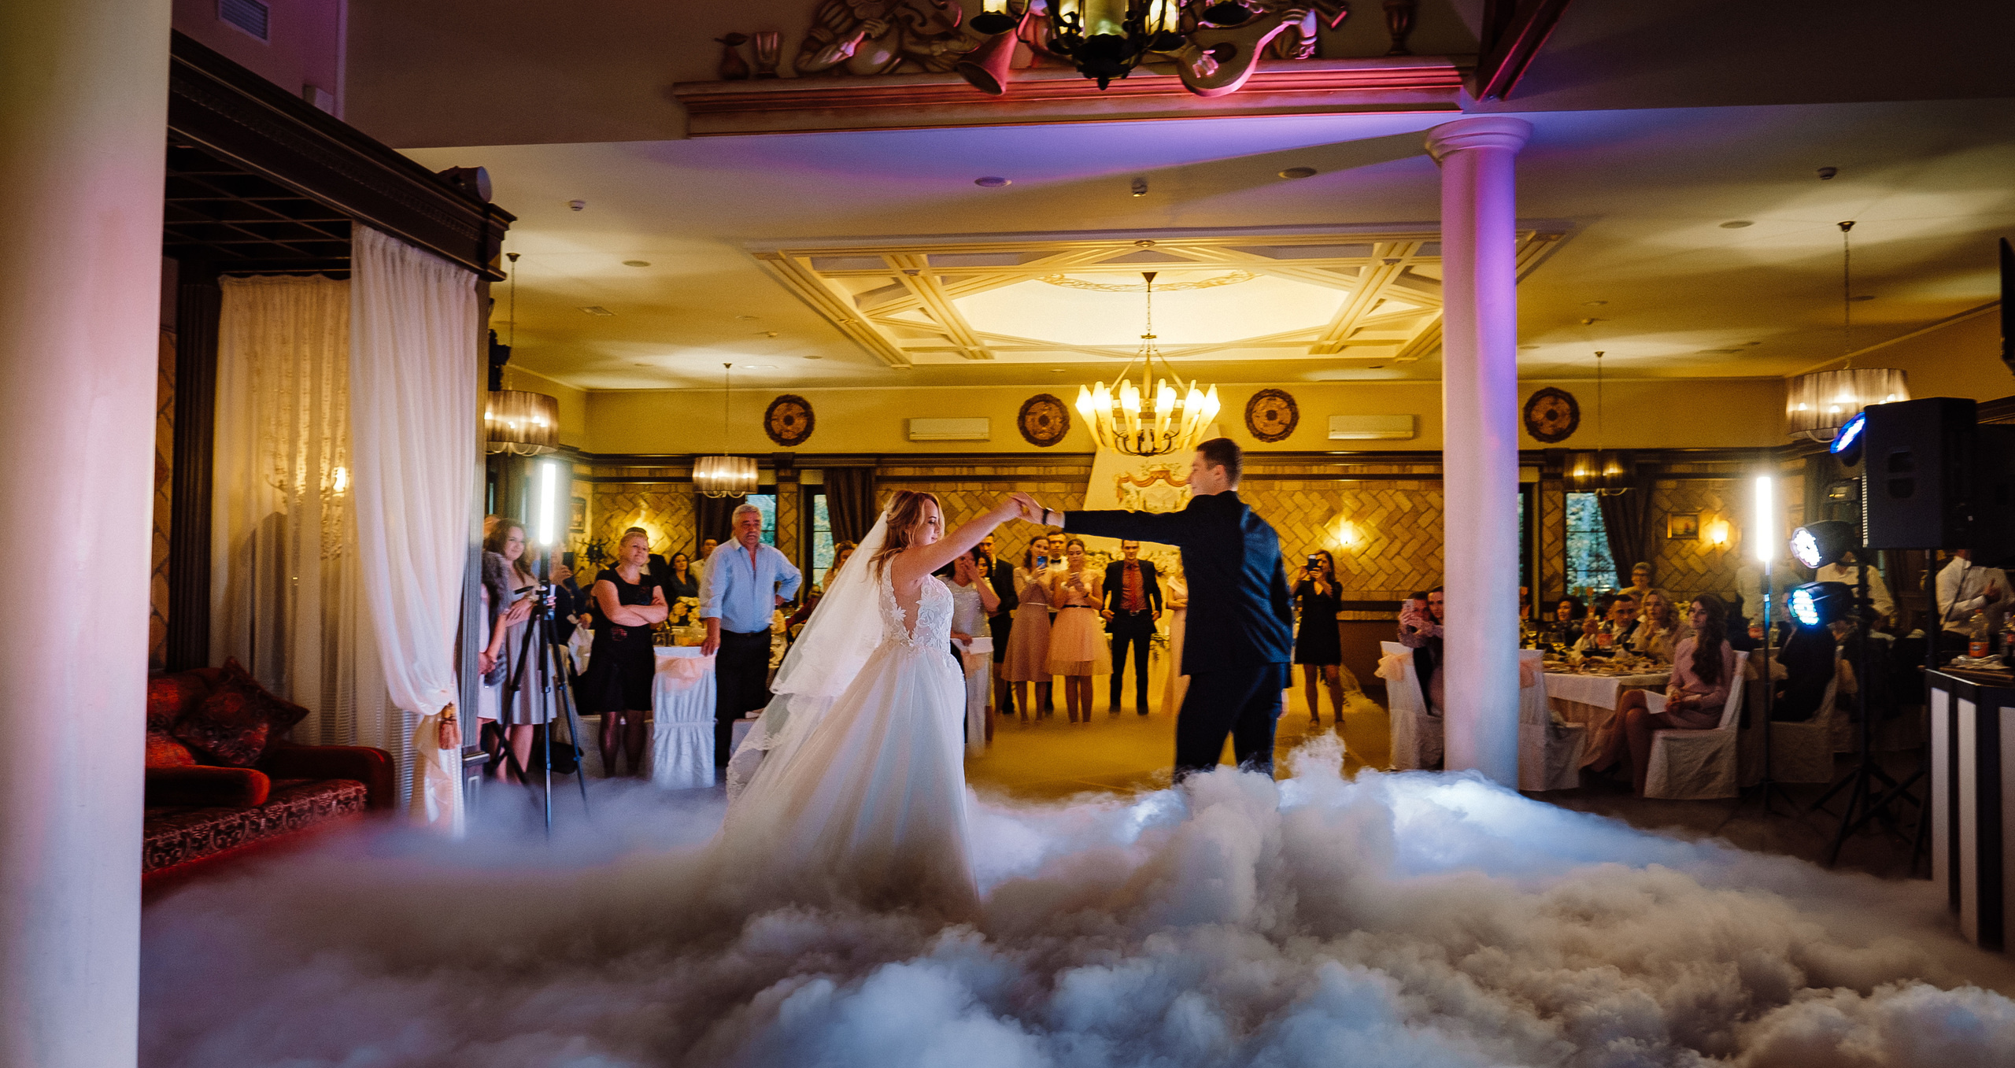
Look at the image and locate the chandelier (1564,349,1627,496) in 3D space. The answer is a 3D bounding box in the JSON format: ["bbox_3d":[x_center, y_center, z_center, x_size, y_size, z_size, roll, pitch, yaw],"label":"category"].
[{"bbox_3d":[6.552,-1.221,14.850,0.730,1.590,0.730,0,-2,6],"label":"chandelier"}]

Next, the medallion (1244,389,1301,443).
[{"bbox_3d":[3.298,-1.474,16.668,0.670,0.670,0.060,0,-2,7],"label":"medallion"}]

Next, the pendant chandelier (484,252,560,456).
[{"bbox_3d":[-3.659,-1.331,9.904,0.720,1.478,0.720,0,-2,7],"label":"pendant chandelier"}]

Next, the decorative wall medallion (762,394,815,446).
[{"bbox_3d":[-2.567,-1.343,15.818,0.620,0.620,0.060,0,-2,6],"label":"decorative wall medallion"}]

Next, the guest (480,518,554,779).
[{"bbox_3d":[-2.944,0.722,8.072,0.460,1.634,0.400,2,-2,-30],"label":"guest"}]

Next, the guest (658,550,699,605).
[{"bbox_3d":[-3.543,0.982,14.500,0.450,1.580,0.300,1,-2,-14],"label":"guest"}]

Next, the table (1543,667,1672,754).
[{"bbox_3d":[4.048,1.301,9.411,1.450,0.760,1.450,2,-3,-35],"label":"table"}]

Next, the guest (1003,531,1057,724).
[{"bbox_3d":[0.188,0.859,12.221,0.480,1.691,0.420,1,-2,-5],"label":"guest"}]

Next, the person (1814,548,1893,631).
[{"bbox_3d":[7.370,0.897,11.700,0.400,1.770,0.540,2,-3,-44],"label":"person"}]

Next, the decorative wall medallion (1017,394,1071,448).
[{"bbox_3d":[0.467,-1.434,16.989,0.670,0.670,0.060,0,-2,7],"label":"decorative wall medallion"}]

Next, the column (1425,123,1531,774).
[{"bbox_3d":[2.555,-0.316,7.224,0.550,3.805,0.550,0,-2,7],"label":"column"}]

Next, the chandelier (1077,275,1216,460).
[{"bbox_3d":[1.270,-1.524,12.075,1.302,1.632,1.302,0,-2,7],"label":"chandelier"}]

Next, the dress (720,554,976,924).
[{"bbox_3d":[-0.661,0.806,5.300,1.080,1.440,0.960,0,-2,7],"label":"dress"}]

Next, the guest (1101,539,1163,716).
[{"bbox_3d":[1.236,0.909,13.358,0.590,1.772,0.330,0,-2,5],"label":"guest"}]

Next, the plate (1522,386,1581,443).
[{"bbox_3d":[6.324,-1.381,15.619,0.686,0.686,0.070,0,-2,7],"label":"plate"}]

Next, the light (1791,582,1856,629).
[{"bbox_3d":[4.258,0.361,7.000,0.260,0.215,0.215,-13,-2,-1],"label":"light"}]

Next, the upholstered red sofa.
[{"bbox_3d":[-3.170,1.036,4.970,0.900,0.940,1.950,0,-2,6],"label":"upholstered red sofa"}]

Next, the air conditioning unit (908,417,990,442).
[{"bbox_3d":[-0.748,-1.334,17.044,1.050,0.290,0.220,0,-2,7],"label":"air conditioning unit"}]

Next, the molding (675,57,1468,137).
[{"bbox_3d":[0.267,-2.249,6.956,4.117,0.252,0.200,0,-2,7],"label":"molding"}]

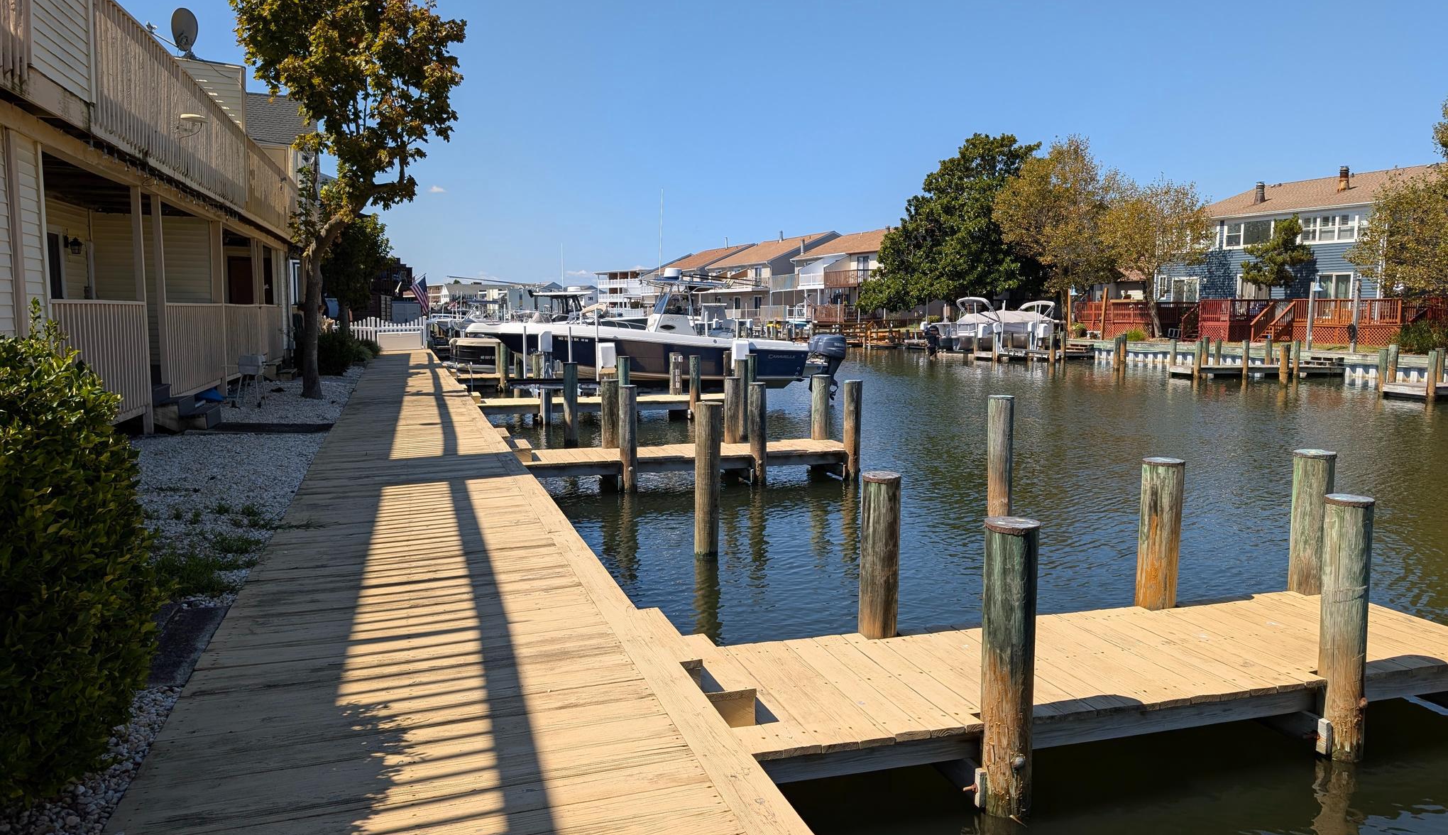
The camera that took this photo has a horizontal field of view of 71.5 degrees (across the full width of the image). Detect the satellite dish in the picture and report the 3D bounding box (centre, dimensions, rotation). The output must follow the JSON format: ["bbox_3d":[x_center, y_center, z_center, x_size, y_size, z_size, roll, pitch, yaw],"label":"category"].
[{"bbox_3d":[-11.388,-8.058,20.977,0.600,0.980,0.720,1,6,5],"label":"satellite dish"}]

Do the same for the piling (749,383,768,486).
[{"bbox_3d":[0.417,0.202,12.288,0.222,1.242,0.222,0,6,0],"label":"piling"}]

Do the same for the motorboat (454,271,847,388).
[{"bbox_3d":[-1.243,-1.707,20.233,7.750,2.580,2.550,-2,7,-18],"label":"motorboat"}]

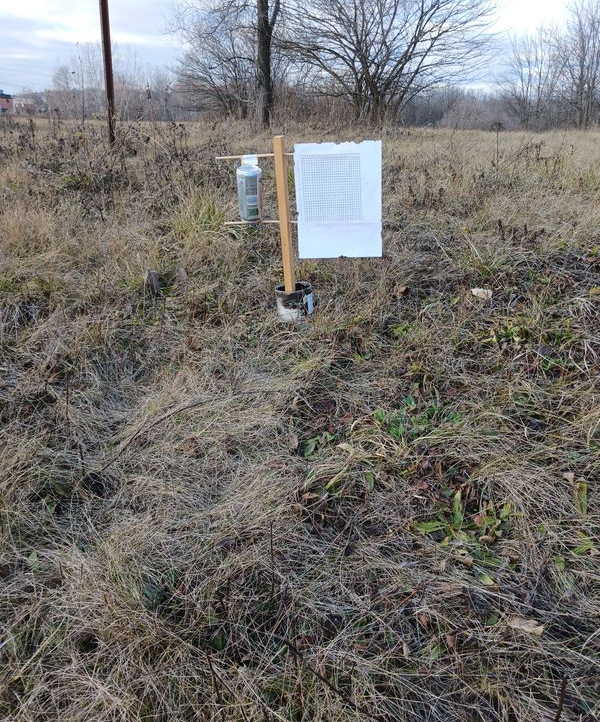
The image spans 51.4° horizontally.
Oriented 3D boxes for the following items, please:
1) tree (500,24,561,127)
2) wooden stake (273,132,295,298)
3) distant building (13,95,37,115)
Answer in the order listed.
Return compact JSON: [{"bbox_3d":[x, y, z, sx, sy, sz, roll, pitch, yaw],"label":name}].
[{"bbox_3d":[14.776,-17.540,38.936,3.994,5.804,3.994,0,22,0],"label":"tree"},{"bbox_3d":[-0.038,-0.353,1.617,0.021,0.440,0.021,3,21,17],"label":"wooden stake"},{"bbox_3d":[-88.301,-82.349,201.655,8.500,6.200,8.000,-6,22,-16],"label":"distant building"}]

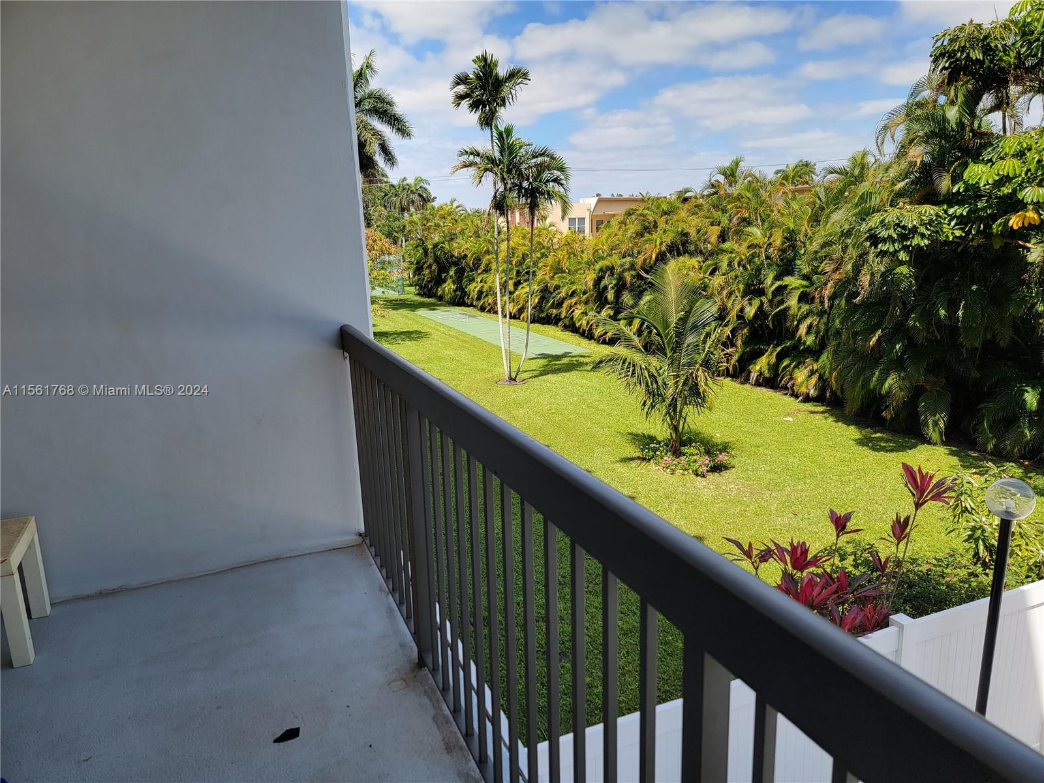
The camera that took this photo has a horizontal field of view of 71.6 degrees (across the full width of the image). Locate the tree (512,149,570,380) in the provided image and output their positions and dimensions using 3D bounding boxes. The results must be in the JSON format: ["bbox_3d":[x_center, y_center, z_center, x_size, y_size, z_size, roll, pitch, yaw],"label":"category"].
[{"bbox_3d":[0.620,-3.713,21.771,1.730,6.847,1.730,-1,12,0],"label":"tree"}]

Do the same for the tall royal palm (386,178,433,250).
[{"bbox_3d":[-11.291,-16.620,74.811,4.838,10.807,4.838,-1,12,0],"label":"tall royal palm"}]

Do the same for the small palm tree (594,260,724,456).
[{"bbox_3d":[2.662,-0.586,14.023,2.528,3.823,2.528,-1,12,0],"label":"small palm tree"}]

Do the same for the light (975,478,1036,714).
[{"bbox_3d":[3.542,1.939,5.446,0.295,2.680,0.295,-1,12,0],"label":"light"}]

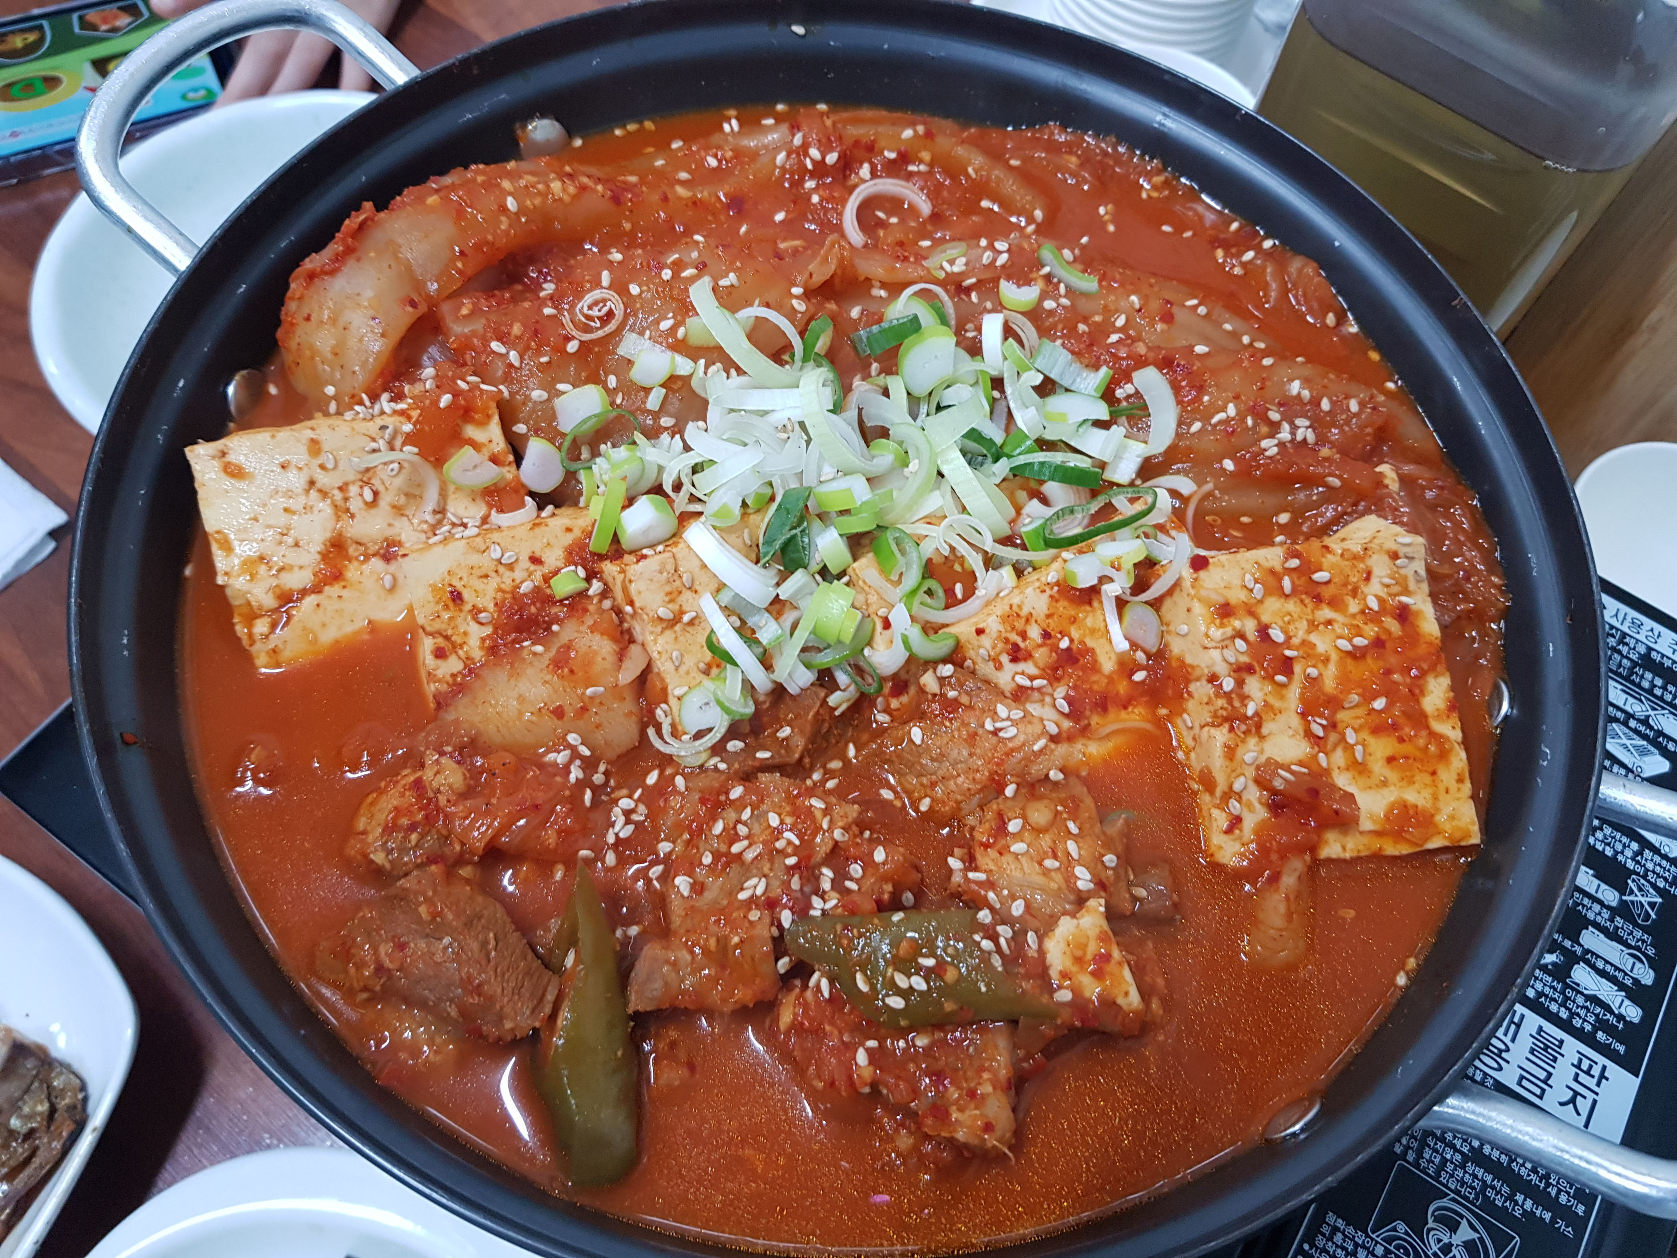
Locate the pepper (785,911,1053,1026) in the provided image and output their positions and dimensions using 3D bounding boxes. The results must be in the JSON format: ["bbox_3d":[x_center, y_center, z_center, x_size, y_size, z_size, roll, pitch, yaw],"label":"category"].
[{"bbox_3d":[0.013,0.055,0.203,0.044,0.015,0.018,1,62,-4],"label":"pepper"}]

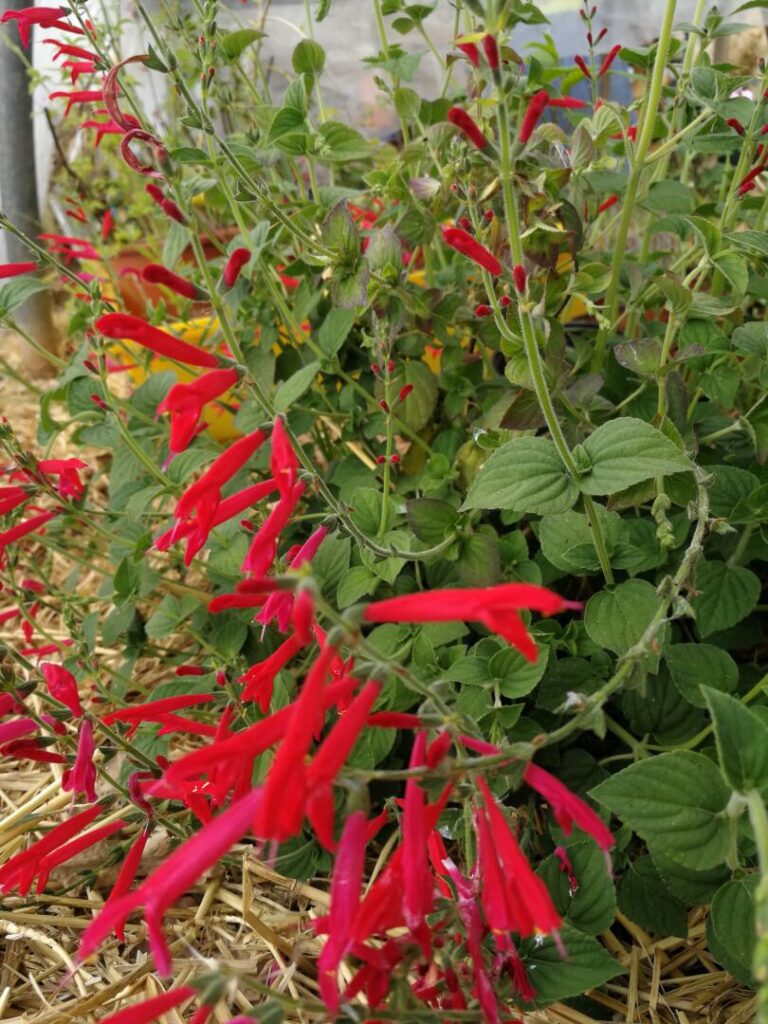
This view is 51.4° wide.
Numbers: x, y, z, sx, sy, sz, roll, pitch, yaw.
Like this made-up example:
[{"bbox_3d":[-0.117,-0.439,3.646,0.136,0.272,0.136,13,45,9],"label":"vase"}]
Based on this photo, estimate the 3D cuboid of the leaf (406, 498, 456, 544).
[{"bbox_3d":[0.027,0.005,0.450,0.034,0.007,0.025,37,74,13],"label":"leaf"}]

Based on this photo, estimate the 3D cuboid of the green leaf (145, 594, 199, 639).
[{"bbox_3d":[-0.146,0.072,0.550,0.038,0.011,0.032,-38,67,-20],"label":"green leaf"}]

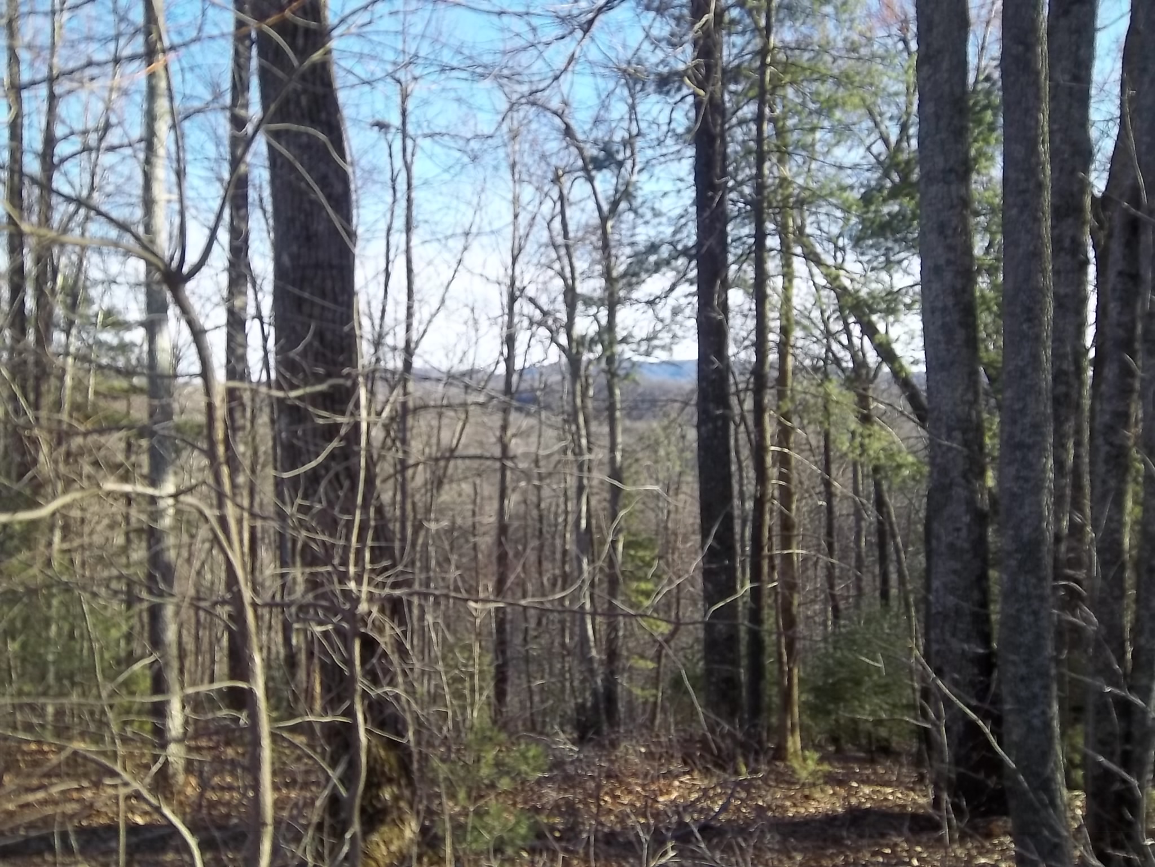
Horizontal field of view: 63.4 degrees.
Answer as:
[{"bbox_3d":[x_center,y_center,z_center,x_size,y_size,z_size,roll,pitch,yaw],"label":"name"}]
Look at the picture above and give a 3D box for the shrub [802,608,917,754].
[{"bbox_3d":[2.415,2.121,8.000,0.980,1.200,0.920,-1,3,0],"label":"shrub"}]

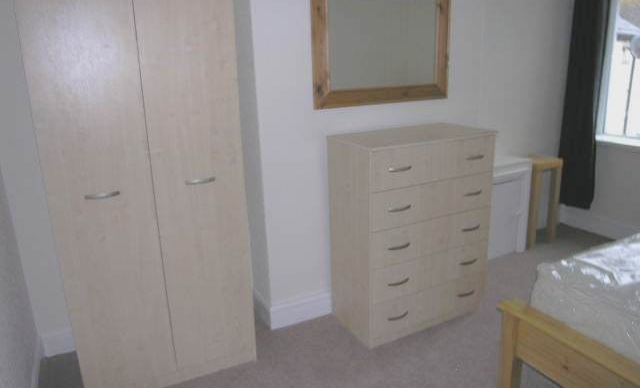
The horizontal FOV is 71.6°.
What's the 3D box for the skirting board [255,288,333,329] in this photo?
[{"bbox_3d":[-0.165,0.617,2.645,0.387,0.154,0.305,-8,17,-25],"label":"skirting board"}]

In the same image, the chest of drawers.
[{"bbox_3d":[0.495,0.192,2.463,0.769,1.040,0.417,-8,17,-25],"label":"chest of drawers"}]

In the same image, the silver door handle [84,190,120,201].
[{"bbox_3d":[-0.835,0.006,1.707,0.127,0.015,0.028,-8,17,-25],"label":"silver door handle"}]

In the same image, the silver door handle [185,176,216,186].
[{"bbox_3d":[-0.498,-0.054,1.862,0.127,0.015,0.028,-8,17,-25],"label":"silver door handle"}]

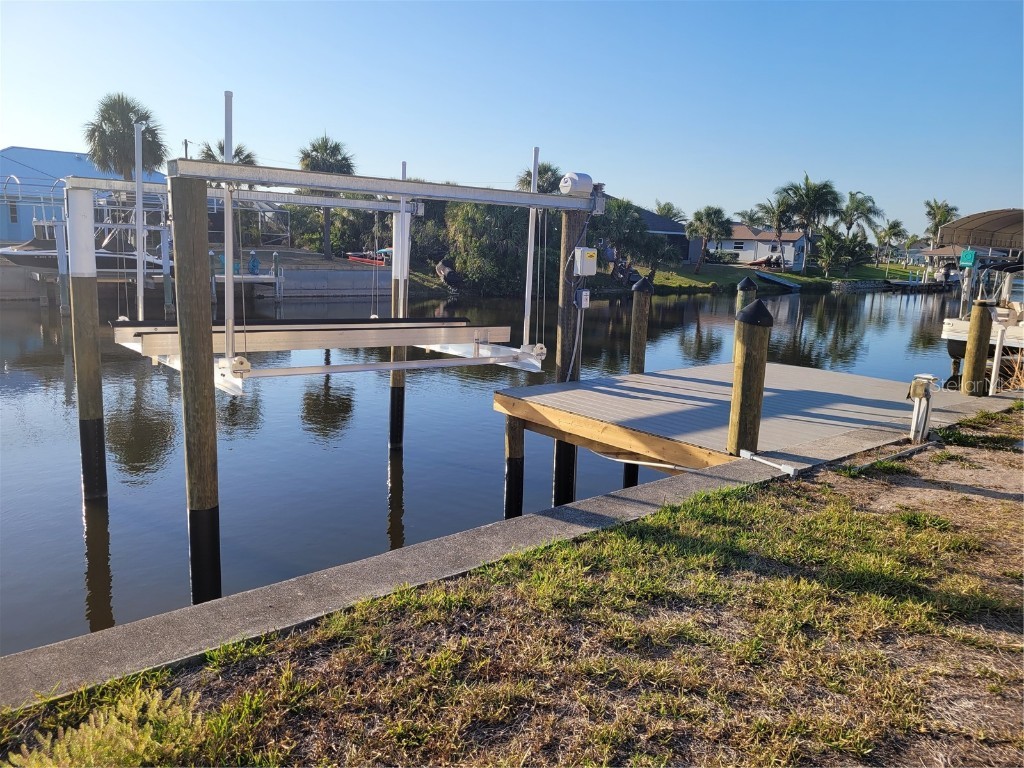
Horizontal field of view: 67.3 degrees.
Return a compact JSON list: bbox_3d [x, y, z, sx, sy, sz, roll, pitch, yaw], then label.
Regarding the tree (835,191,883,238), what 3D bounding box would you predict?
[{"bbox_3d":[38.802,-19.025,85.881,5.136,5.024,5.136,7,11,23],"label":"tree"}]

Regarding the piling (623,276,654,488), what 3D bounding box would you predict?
[{"bbox_3d":[1.526,0.040,9.463,0.240,2.680,0.240,4,10,9],"label":"piling"}]

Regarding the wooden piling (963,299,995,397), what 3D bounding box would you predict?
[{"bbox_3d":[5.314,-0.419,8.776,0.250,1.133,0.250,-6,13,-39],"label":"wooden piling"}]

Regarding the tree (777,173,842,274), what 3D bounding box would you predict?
[{"bbox_3d":[33.427,-18.156,87.000,7.470,11.720,7.470,6,11,20],"label":"tree"}]

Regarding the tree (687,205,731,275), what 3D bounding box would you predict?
[{"bbox_3d":[20.439,-15.031,80.000,4.580,7.400,4.580,4,10,14],"label":"tree"}]

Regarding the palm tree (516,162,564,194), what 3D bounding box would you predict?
[{"bbox_3d":[2.205,-14.271,64.000,4.160,8.460,4.160,2,10,1],"label":"palm tree"}]

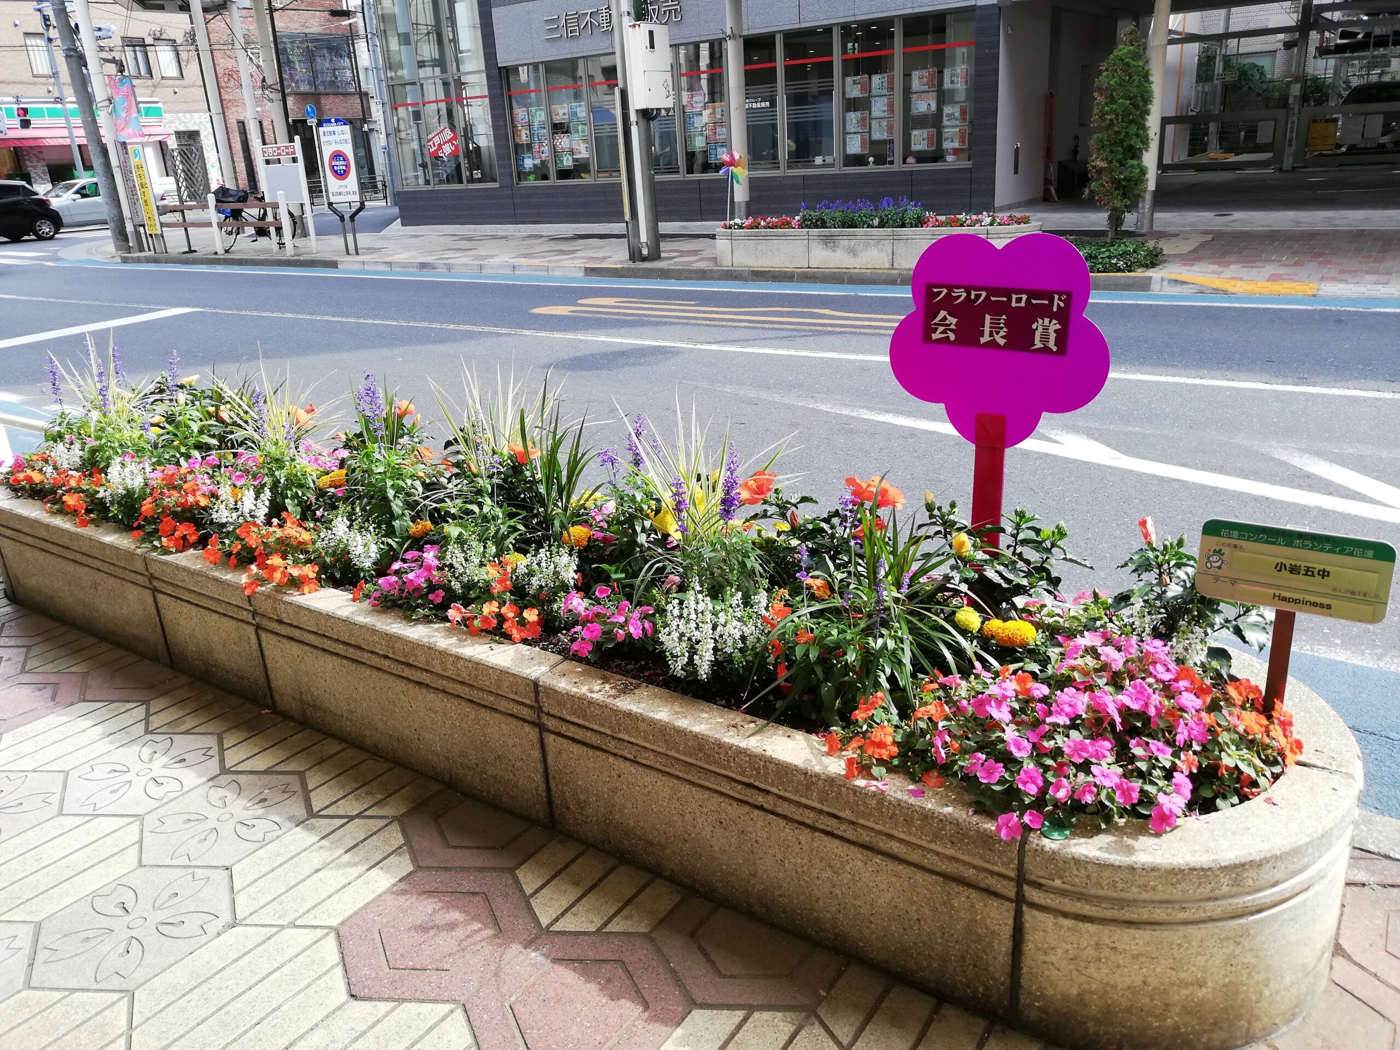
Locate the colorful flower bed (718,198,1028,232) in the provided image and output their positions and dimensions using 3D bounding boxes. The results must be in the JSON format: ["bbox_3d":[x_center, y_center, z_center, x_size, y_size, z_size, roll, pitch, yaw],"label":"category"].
[{"bbox_3d":[1.775,-3.335,11.249,3.600,0.300,0.660,11,25,34],"label":"colorful flower bed"}]

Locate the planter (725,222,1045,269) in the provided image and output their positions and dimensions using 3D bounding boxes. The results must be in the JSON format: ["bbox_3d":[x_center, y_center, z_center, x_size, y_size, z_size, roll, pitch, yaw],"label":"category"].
[{"bbox_3d":[1.795,-3.026,11.362,3.800,0.400,0.800,11,25,34],"label":"planter"}]

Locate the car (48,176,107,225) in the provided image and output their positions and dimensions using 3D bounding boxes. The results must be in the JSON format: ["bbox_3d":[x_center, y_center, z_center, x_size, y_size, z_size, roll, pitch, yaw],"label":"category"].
[{"bbox_3d":[-18.109,-9.373,30.908,1.740,1.440,4.500,10,24,32],"label":"car"}]

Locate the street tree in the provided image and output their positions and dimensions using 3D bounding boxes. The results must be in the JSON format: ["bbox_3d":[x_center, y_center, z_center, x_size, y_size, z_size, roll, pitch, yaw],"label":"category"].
[{"bbox_3d":[3.861,-3.458,9.668,0.540,2.080,0.540,11,25,34],"label":"street tree"}]

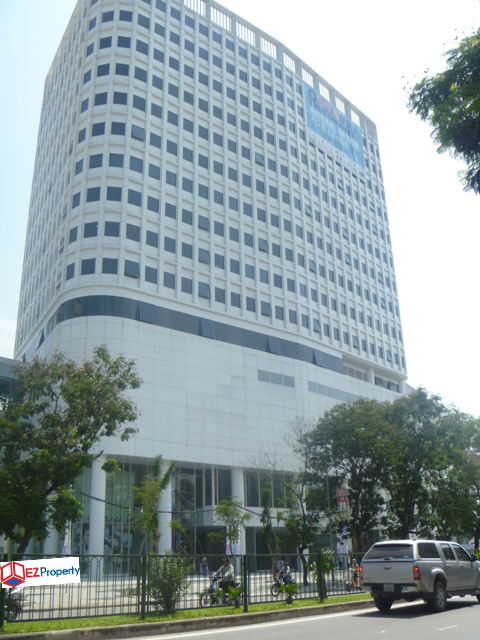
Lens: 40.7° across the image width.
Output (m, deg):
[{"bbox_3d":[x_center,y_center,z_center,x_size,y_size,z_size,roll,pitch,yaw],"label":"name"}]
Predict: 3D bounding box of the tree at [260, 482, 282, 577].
[{"bbox_3d":[1.743,11.701,35.800,1.350,5.400,1.350,-1,-21,0],"label":"tree"}]

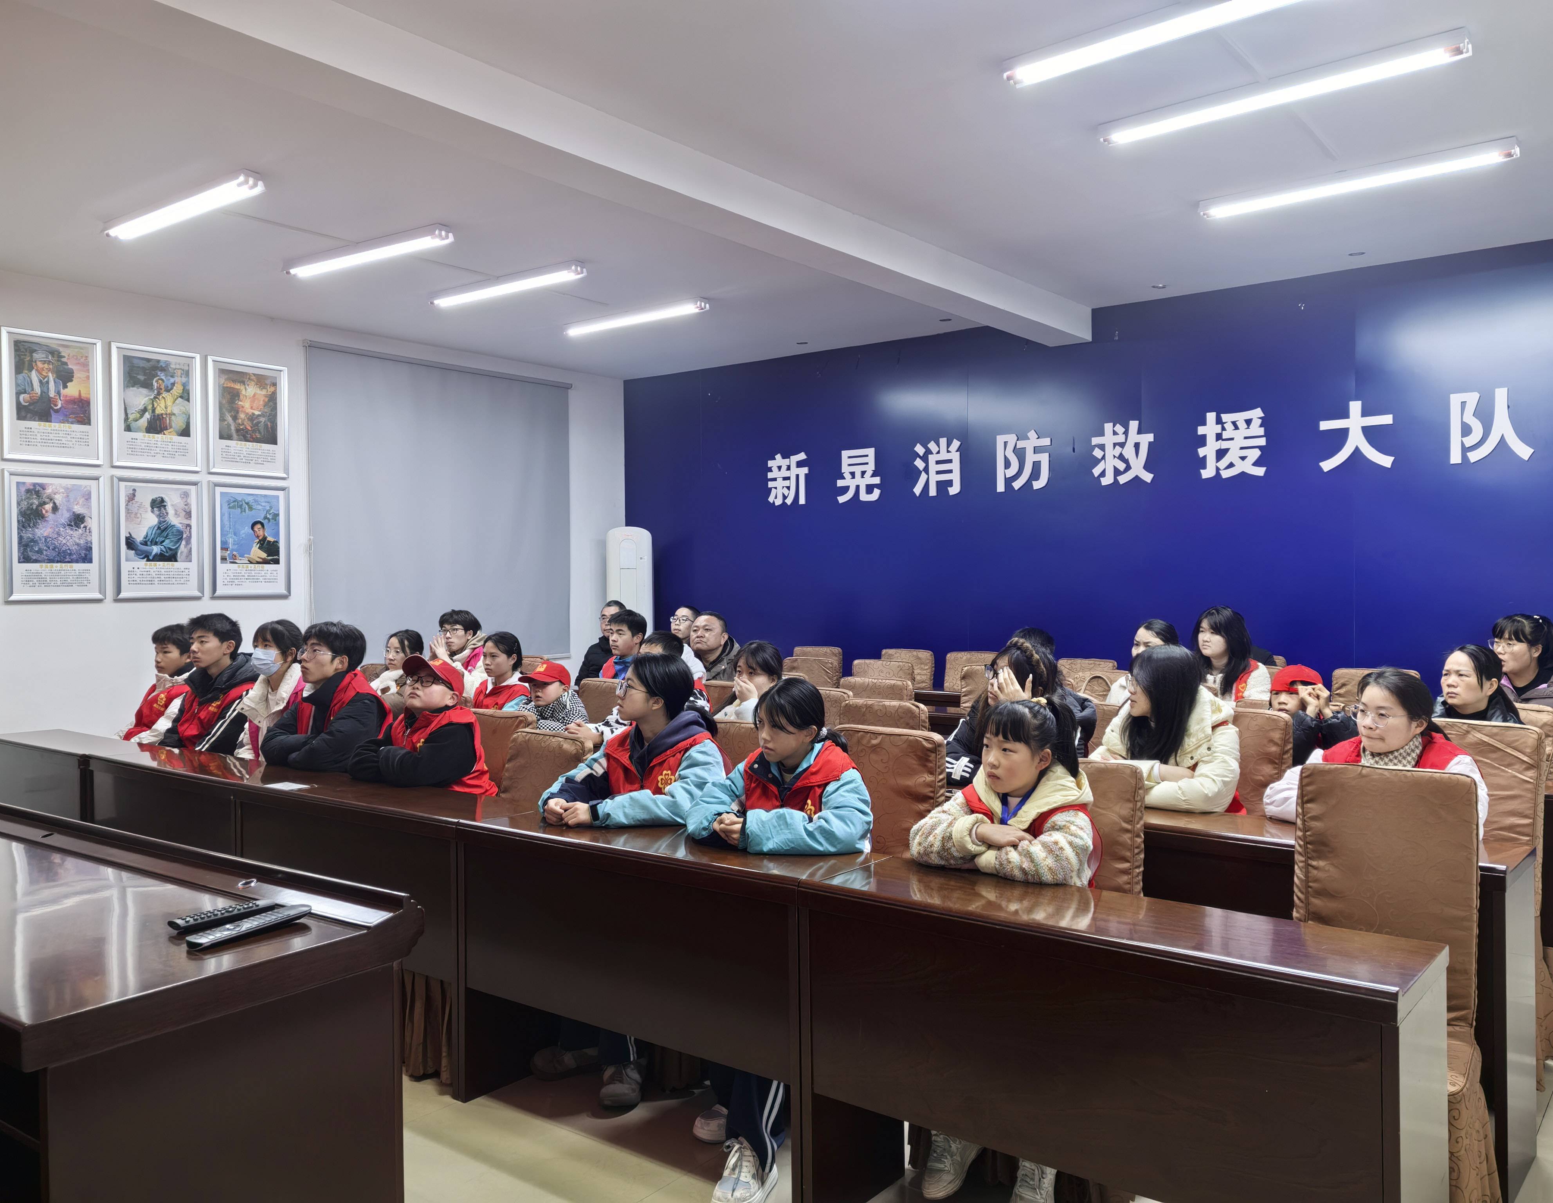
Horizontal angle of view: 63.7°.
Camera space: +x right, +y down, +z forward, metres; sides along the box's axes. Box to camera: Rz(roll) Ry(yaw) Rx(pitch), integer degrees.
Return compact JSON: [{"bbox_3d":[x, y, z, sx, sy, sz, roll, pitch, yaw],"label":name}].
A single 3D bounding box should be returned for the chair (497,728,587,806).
[{"bbox_3d":[-0.729,0.881,3.615,0.450,0.980,0.530,0,1,38],"label":"chair"}]

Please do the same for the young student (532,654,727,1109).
[{"bbox_3d":[-0.369,0.758,3.572,0.540,1.220,0.610,0,1,41],"label":"young student"}]

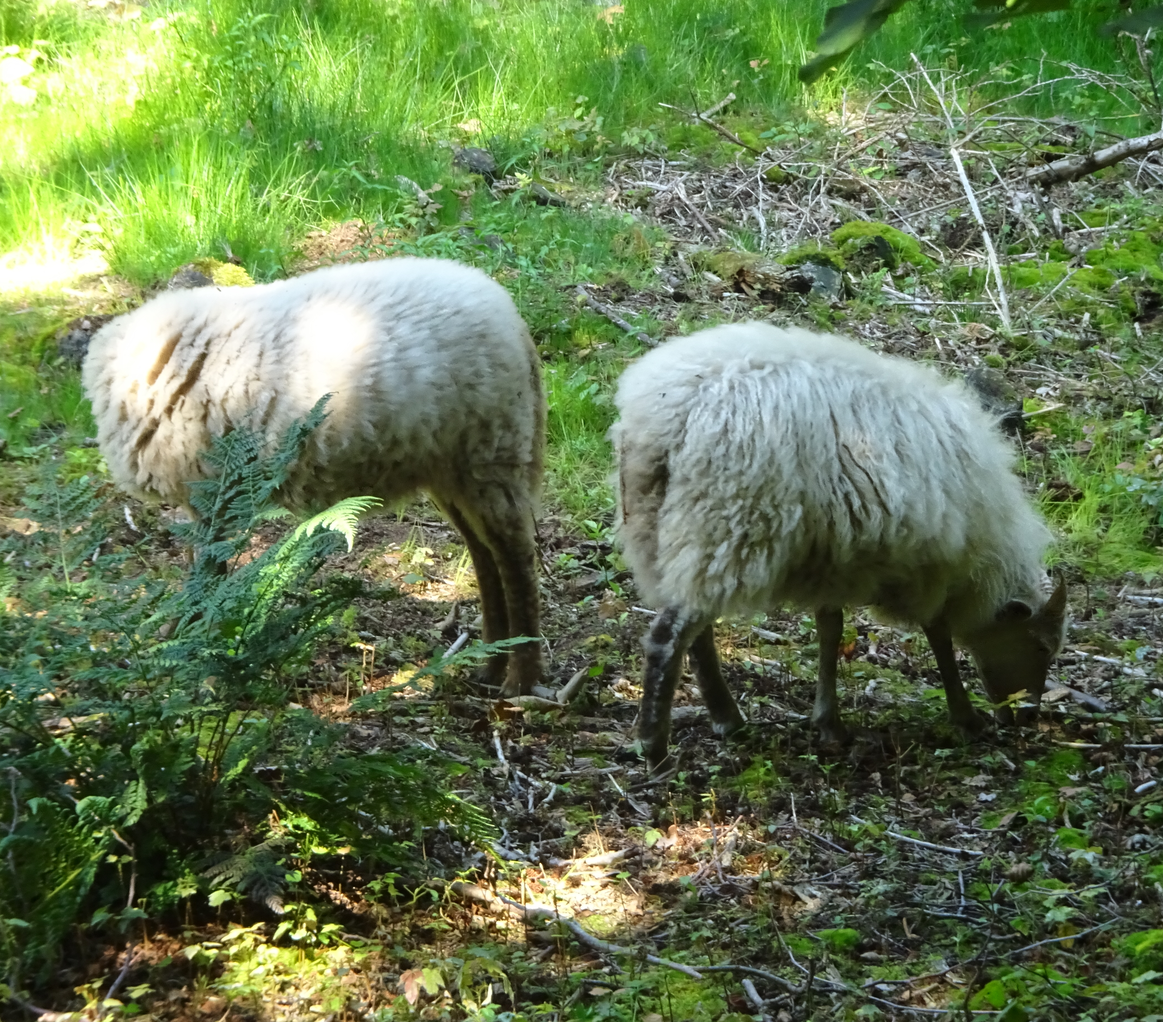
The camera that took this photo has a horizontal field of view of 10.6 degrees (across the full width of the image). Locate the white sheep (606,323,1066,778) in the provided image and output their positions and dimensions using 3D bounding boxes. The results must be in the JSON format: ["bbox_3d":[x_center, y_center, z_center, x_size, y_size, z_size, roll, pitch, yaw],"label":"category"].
[{"bbox_3d":[0.423,0.047,10.350,0.840,0.730,0.420,-4,9,-26],"label":"white sheep"}]

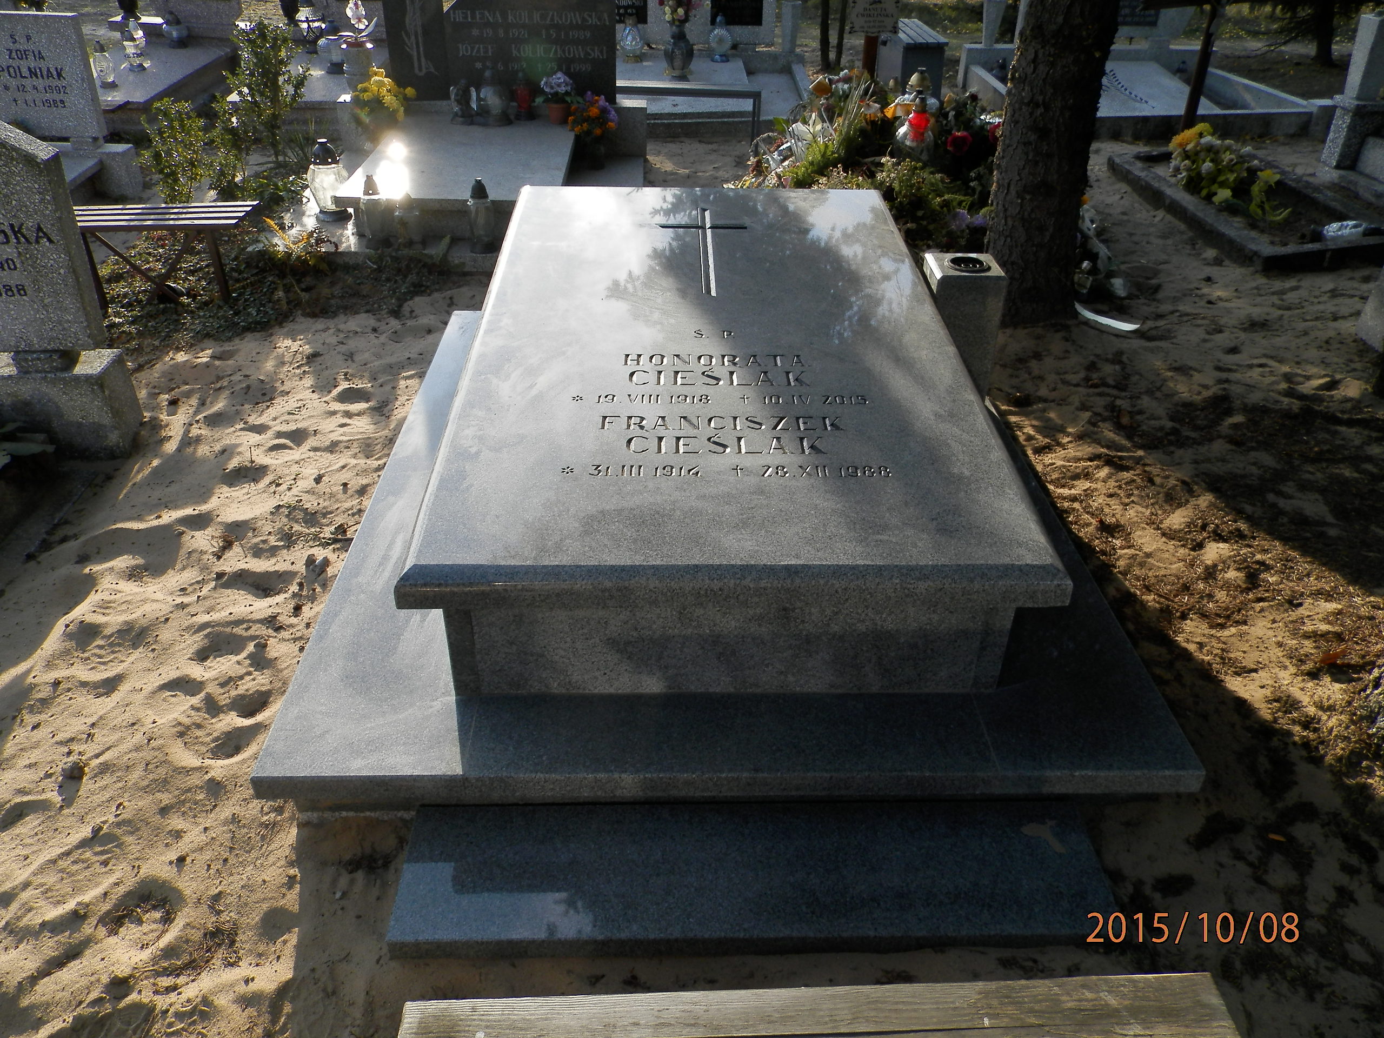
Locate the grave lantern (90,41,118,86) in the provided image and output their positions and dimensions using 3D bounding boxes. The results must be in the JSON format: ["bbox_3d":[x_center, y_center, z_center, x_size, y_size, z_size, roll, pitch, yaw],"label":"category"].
[{"bbox_3d":[-3.111,-2.403,5.266,0.132,0.200,0.132,0,34,-2],"label":"grave lantern"}]

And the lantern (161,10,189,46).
[{"bbox_3d":[-3.602,-3.409,6.957,0.185,0.231,0.180,0,34,-2],"label":"lantern"}]

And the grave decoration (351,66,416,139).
[{"bbox_3d":[-1.549,-2.083,5.034,0.300,0.340,0.270,0,34,-2],"label":"grave decoration"}]

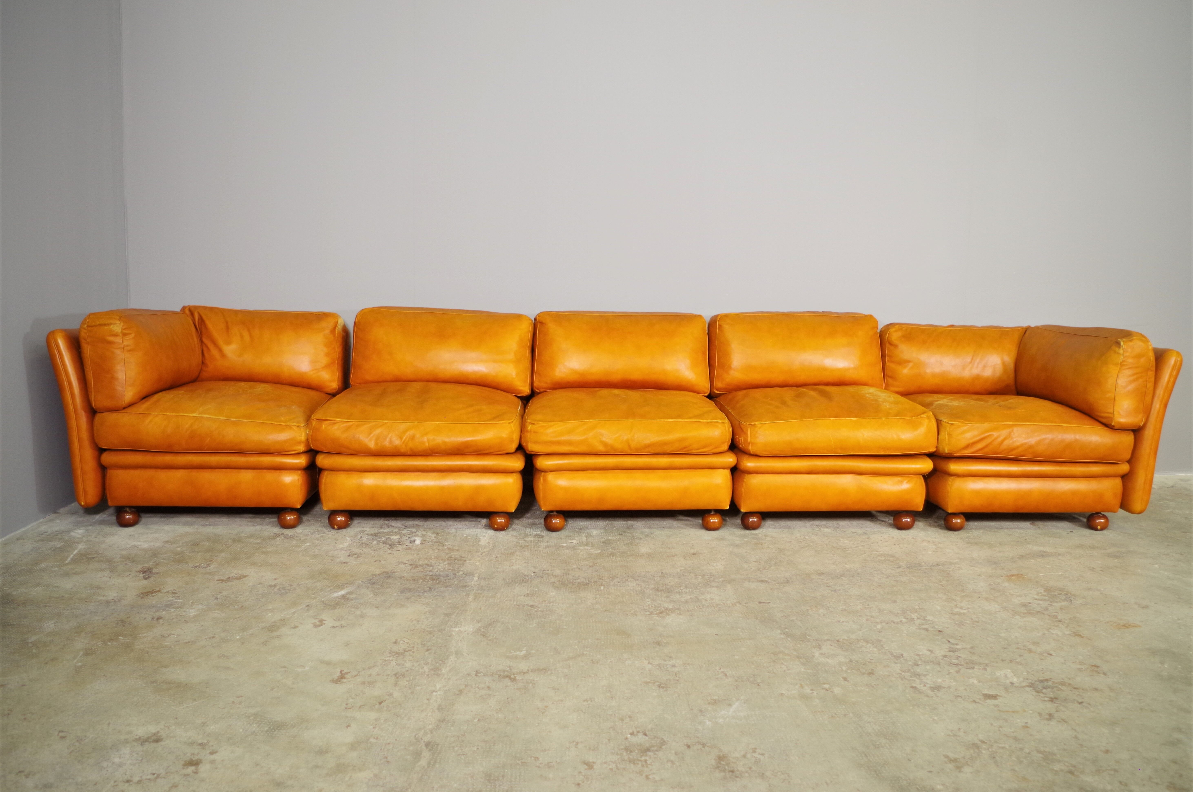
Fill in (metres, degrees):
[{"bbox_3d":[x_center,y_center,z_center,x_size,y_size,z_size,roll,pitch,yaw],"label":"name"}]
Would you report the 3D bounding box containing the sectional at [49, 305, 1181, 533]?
[{"bbox_3d":[0.123,0.053,3.557,3.968,0.768,0.944,1,6,-5],"label":"sectional"}]

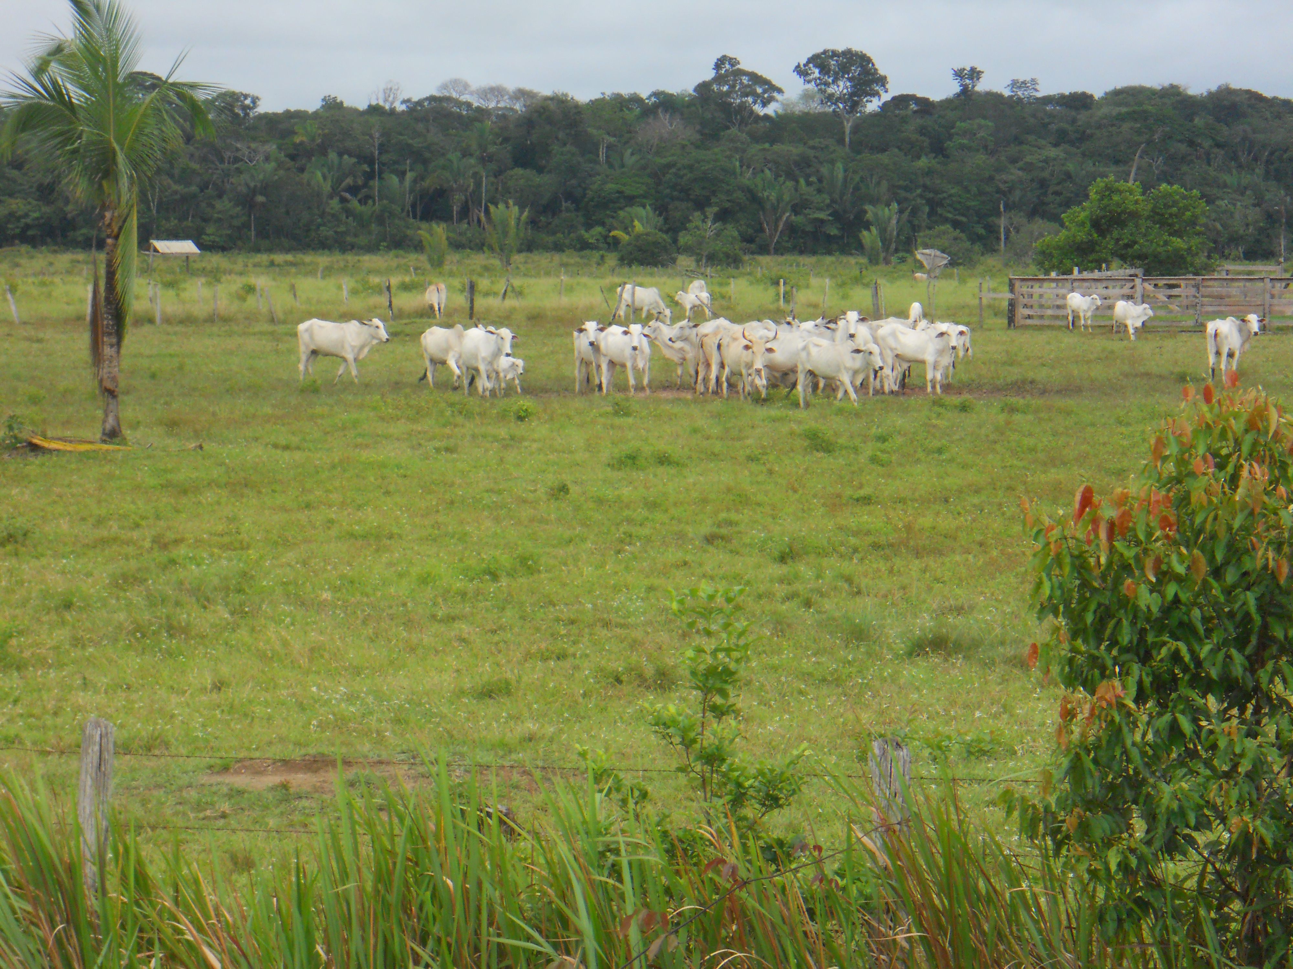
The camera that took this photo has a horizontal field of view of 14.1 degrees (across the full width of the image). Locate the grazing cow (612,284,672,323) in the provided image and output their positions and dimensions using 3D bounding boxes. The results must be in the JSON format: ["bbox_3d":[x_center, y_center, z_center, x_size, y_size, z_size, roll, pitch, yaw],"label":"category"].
[{"bbox_3d":[-0.094,-6.761,195.000,2.000,1.420,0.550,0,3,8],"label":"grazing cow"}]

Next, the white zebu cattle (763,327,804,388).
[{"bbox_3d":[2.953,-2.672,112.000,2.000,1.480,0.580,0,3,-5],"label":"white zebu cattle"}]

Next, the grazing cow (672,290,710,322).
[{"bbox_3d":[1.732,-6.736,197.000,1.500,1.150,0.400,0,3,2],"label":"grazing cow"}]

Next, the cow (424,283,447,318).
[{"bbox_3d":[-8.136,-7.102,202.000,0.650,1.400,2.000,-1,3,-14],"label":"cow"}]

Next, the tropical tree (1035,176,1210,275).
[{"bbox_3d":[27.324,-14.430,300.000,9.900,6.400,8.500,0,3,0],"label":"tropical tree"}]

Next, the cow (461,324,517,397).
[{"bbox_3d":[-3.182,-2.509,105.600,0.580,1.420,1.950,-1,3,-24],"label":"cow"}]

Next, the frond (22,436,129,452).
[{"bbox_3d":[-8.661,-0.622,79.500,1.600,0.220,0.600,0,3,0],"label":"frond"}]

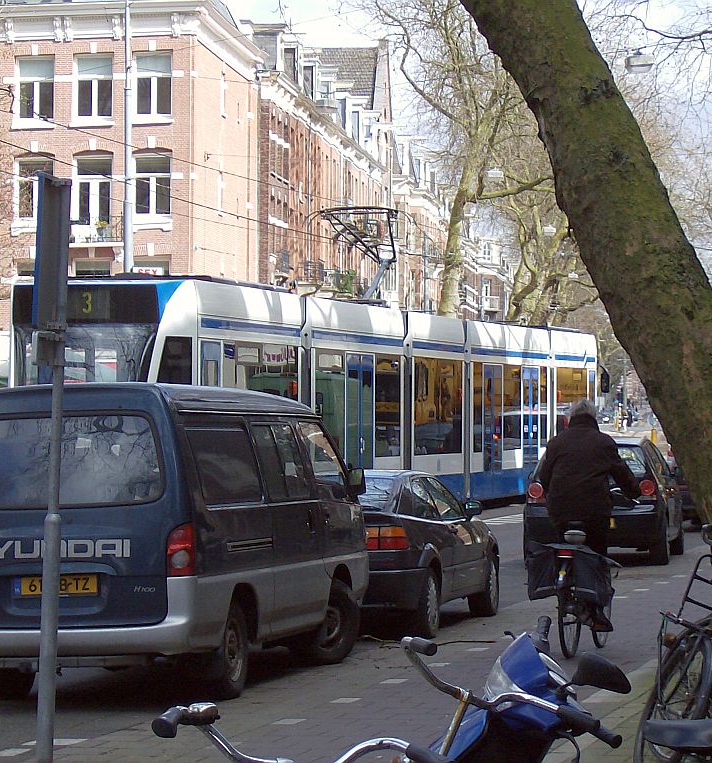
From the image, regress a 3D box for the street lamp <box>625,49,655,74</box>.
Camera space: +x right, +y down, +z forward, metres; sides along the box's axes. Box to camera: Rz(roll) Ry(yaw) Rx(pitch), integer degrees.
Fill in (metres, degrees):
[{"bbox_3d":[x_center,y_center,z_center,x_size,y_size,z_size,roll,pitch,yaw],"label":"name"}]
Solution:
[{"bbox_3d":[5.293,-5.954,55.000,0.500,0.440,0.400,-1,-1,8],"label":"street lamp"}]

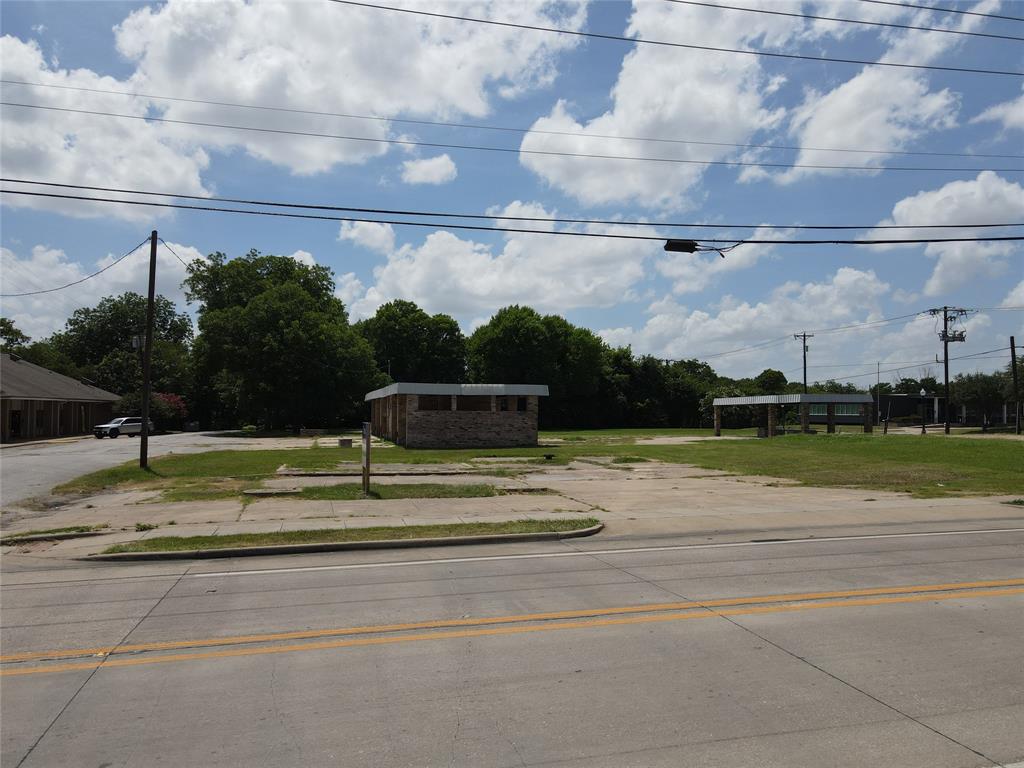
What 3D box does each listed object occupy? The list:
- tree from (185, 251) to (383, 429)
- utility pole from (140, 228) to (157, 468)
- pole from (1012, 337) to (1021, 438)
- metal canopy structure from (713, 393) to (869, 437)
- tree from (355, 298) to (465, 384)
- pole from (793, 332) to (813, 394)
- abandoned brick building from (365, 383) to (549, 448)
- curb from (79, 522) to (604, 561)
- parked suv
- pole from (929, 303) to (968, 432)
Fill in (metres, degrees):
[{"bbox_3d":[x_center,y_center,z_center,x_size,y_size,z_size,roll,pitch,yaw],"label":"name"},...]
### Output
[{"bbox_3d":[-23.288,-4.296,73.156,18.500,18.700,17.500,1,-2,-18],"label":"tree"},{"bbox_3d":[-14.158,-1.369,27.729,0.300,9.253,0.300,2,-2,-15],"label":"utility pole"},{"bbox_3d":[44.947,0.127,63.345,0.320,8.852,0.320,-1,-2,-15],"label":"pole"},{"bbox_3d":[23.066,2.767,59.470,6.500,3.400,12.200,1,-2,-15],"label":"metal canopy structure"},{"bbox_3d":[-12.881,-2.394,91.087,14.000,16.200,13.500,0,-2,-8],"label":"tree"},{"bbox_3d":[34.487,-0.349,84.013,2.600,11.400,0.450,1,-2,-15],"label":"pole"},{"bbox_3d":[-5.262,2.284,52.258,8.780,3.630,24.000,1,-2,-16],"label":"abandoned brick building"},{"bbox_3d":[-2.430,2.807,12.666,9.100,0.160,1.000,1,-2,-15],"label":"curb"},{"bbox_3d":[-32.900,3.709,60.205,1.950,1.780,4.850,-1,-2,24],"label":"parked suv"},{"bbox_3d":[40.078,-1.302,65.510,3.300,11.900,1.100,-1,-2,18],"label":"pole"}]

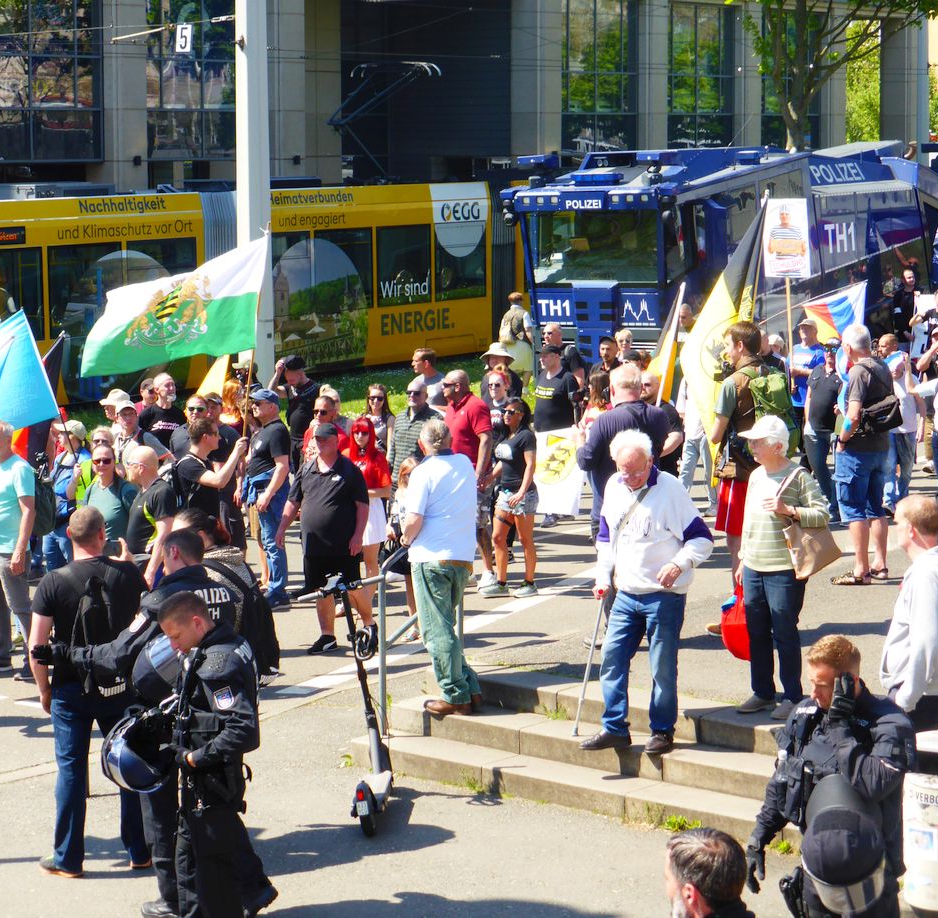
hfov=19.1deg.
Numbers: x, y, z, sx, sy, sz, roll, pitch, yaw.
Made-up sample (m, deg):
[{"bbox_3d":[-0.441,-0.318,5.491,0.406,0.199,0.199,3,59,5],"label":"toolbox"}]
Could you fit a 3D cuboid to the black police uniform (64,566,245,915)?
[{"bbox_3d":[-1.463,1.289,13.007,0.660,1.595,0.680,6,9,40],"label":"black police uniform"}]

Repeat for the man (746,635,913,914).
[{"bbox_3d":[1.281,1.537,9.843,0.600,1.842,0.470,3,7,25],"label":"man"}]

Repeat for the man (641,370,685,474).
[{"bbox_3d":[1.646,0.110,24.396,0.580,1.770,0.400,3,7,26],"label":"man"}]

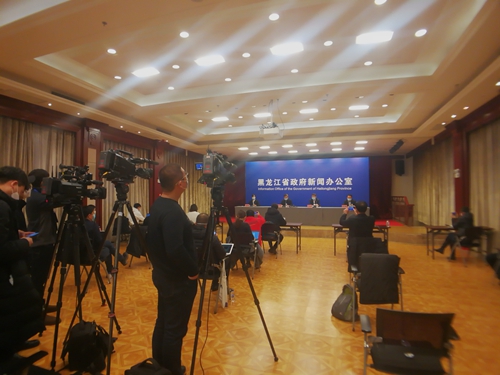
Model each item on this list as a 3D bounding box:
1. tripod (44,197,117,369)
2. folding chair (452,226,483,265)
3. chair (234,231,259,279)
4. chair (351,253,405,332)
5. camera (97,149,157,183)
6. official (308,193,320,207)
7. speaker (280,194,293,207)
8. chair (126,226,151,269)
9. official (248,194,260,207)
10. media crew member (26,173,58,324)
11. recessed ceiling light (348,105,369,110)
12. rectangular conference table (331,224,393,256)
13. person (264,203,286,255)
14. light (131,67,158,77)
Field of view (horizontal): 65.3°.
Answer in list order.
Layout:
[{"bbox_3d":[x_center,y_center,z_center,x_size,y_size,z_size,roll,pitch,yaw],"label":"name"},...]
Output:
[{"bbox_3d":[-1.830,0.855,3.903,0.820,1.430,0.860,-1,-1,25],"label":"tripod"},{"bbox_3d":[4.880,1.259,8.696,0.500,0.820,0.550,0,-1,-6],"label":"folding chair"},{"bbox_3d":[-0.066,1.257,7.351,0.570,0.850,0.570,-2,-1,13],"label":"chair"},{"bbox_3d":[1.484,1.155,4.522,0.590,0.850,0.580,-2,-1,19],"label":"chair"},{"bbox_3d":[-1.101,-0.196,3.506,0.250,0.290,0.560,-2,-1,18],"label":"camera"},{"bbox_3d":[2.742,0.918,16.581,0.520,1.300,0.750,-2,-1,14],"label":"official"},{"bbox_3d":[1.486,0.893,15.735,0.520,1.240,0.700,0,-1,14],"label":"speaker"},{"bbox_3d":[-2.330,1.235,8.276,0.500,0.850,0.560,0,-1,8],"label":"chair"},{"bbox_3d":[0.185,0.898,15.985,0.520,1.240,0.700,0,-1,14],"label":"official"},{"bbox_3d":[-2.450,0.695,4.637,0.500,1.780,0.440,-1,-2,42],"label":"media crew member"},{"bbox_3d":[3.255,-2.366,11.593,0.560,0.060,0.380,-2,-1,14],"label":"recessed ceiling light"},{"bbox_3d":[2.756,1.318,9.657,1.330,0.740,0.500,0,-1,14],"label":"rectangular conference table"},{"bbox_3d":[0.646,1.078,9.876,0.540,1.300,0.800,-2,-2,22],"label":"person"},{"bbox_3d":[-2.124,-2.342,7.951,0.550,0.060,0.360,-2,-1,14],"label":"light"}]

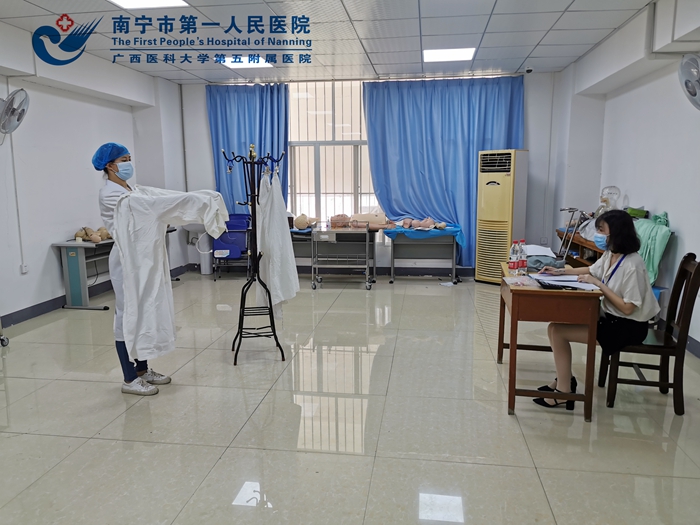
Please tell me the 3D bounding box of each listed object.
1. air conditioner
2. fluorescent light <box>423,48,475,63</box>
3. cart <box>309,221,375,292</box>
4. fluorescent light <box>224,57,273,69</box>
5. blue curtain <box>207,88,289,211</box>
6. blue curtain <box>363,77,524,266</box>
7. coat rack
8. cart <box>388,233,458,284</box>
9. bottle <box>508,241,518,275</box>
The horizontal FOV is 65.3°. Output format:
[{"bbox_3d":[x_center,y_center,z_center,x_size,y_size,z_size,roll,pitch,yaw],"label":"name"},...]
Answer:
[{"bbox_3d":[2.030,-0.593,7.299,0.528,1.754,0.336,8,12,44],"label":"air conditioner"},{"bbox_3d":[1.126,-2.363,6.216,0.600,0.060,0.600,1,9,8],"label":"fluorescent light"},{"bbox_3d":[-0.082,-0.106,7.212,0.740,0.850,0.510,0,9,5],"label":"cart"},{"bbox_3d":[-1.246,-2.394,6.531,0.600,0.060,0.600,1,9,8],"label":"fluorescent light"},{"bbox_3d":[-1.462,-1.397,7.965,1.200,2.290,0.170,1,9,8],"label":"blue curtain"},{"bbox_3d":[1.272,-1.219,7.601,2.170,2.570,0.180,1,9,8],"label":"blue curtain"},{"bbox_3d":[-0.762,-0.079,4.329,0.460,1.690,0.460,-2,9,-11],"label":"coat rack"},{"bbox_3d":[1.003,-0.107,7.527,0.970,0.740,0.500,1,9,8],"label":"cart"},{"bbox_3d":[1.115,-0.037,3.709,0.066,0.230,0.066,1,9,8],"label":"bottle"}]

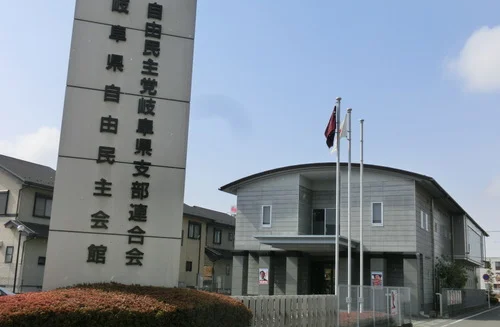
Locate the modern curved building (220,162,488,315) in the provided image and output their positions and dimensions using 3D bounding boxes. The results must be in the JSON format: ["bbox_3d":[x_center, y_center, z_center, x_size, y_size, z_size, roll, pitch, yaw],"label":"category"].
[{"bbox_3d":[12.970,8.595,53.564,15.600,9.800,43.500,-4,-13,27],"label":"modern curved building"}]

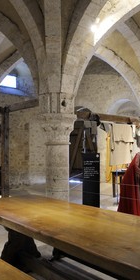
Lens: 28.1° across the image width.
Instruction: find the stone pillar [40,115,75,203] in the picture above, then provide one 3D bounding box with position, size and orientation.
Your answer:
[{"bbox_3d":[-0.225,0.504,5.484,0.680,2.070,0.680,0,-2,0],"label":"stone pillar"}]

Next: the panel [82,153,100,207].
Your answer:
[{"bbox_3d":[0.400,0.895,5.367,0.330,1.280,0.050,0,-2,0],"label":"panel"}]

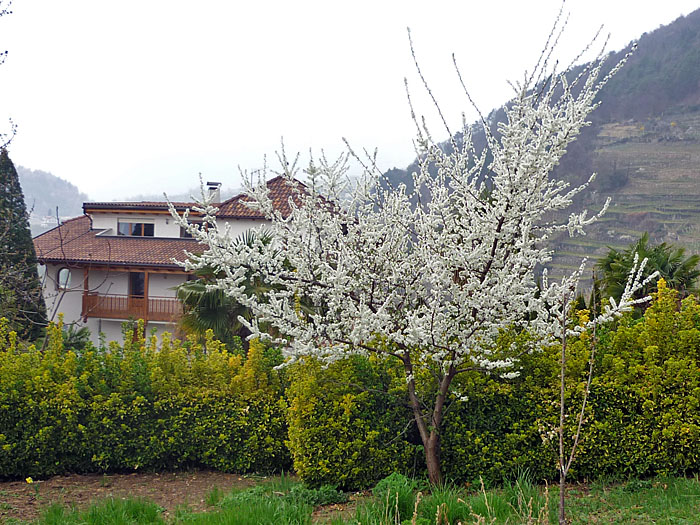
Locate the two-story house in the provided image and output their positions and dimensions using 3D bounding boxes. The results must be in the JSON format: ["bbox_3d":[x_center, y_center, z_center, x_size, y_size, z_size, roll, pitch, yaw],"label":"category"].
[{"bbox_3d":[-8.200,0.400,38.800,16.000,9.600,10.500,2,1,10],"label":"two-story house"}]

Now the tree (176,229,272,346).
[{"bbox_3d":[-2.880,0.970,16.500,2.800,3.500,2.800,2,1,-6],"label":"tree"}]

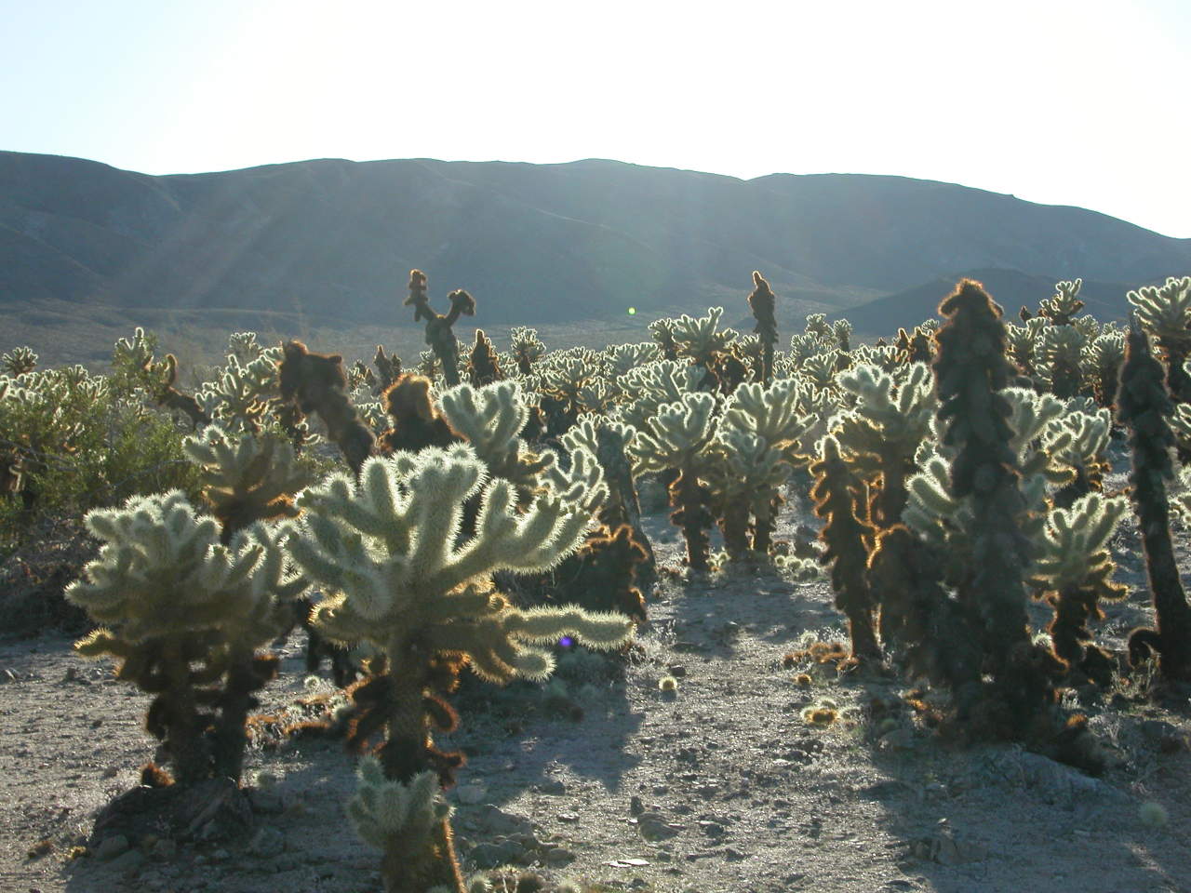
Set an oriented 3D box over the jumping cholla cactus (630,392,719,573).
[{"bbox_3d":[0.455,0.194,13.000,0.506,1.002,0.500,0,3,0],"label":"jumping cholla cactus"}]

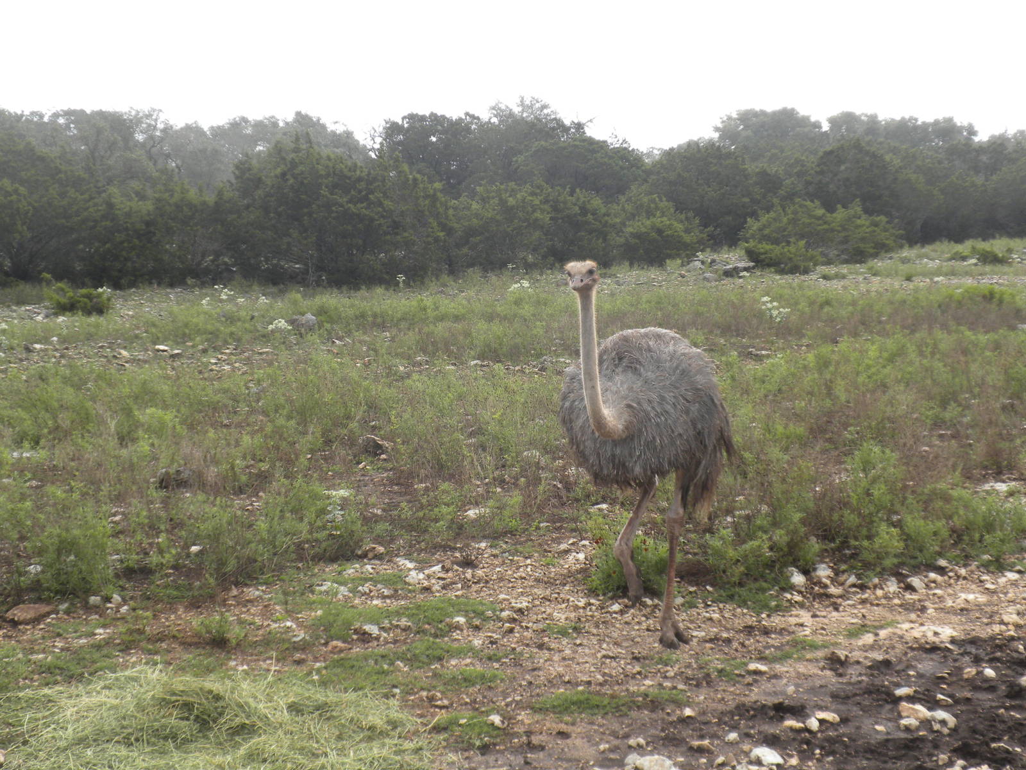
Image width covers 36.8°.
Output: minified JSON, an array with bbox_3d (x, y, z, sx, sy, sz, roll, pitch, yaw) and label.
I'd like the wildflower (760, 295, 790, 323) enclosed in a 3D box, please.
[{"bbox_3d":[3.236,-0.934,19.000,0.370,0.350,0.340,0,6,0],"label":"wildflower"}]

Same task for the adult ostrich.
[{"bbox_3d":[0.545,0.293,6.750,0.640,1.700,1.120,3,7,28],"label":"adult ostrich"}]

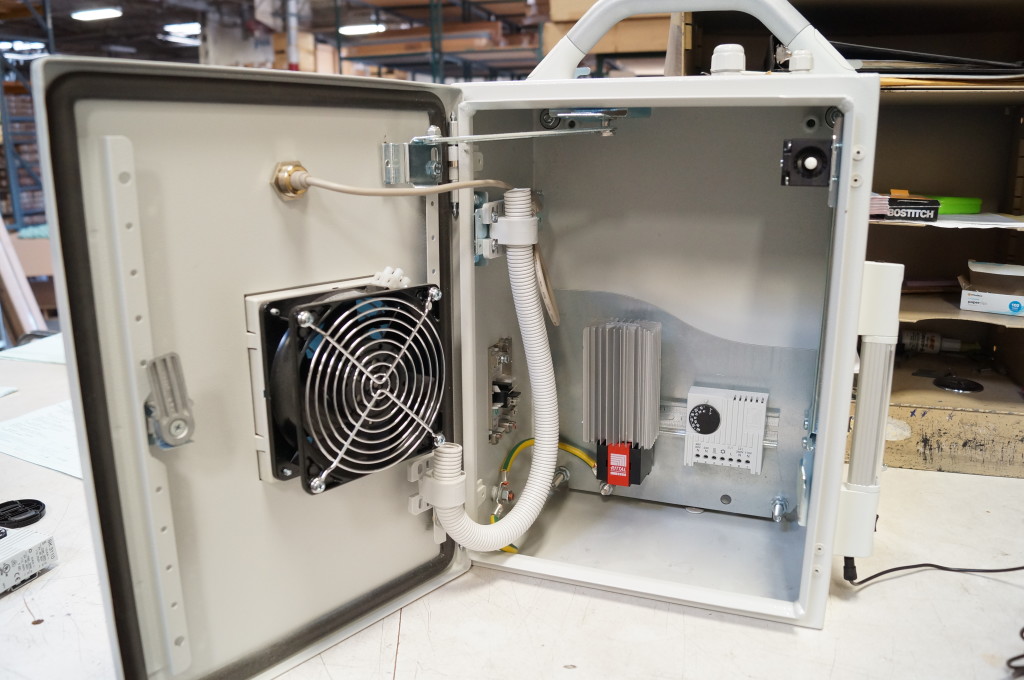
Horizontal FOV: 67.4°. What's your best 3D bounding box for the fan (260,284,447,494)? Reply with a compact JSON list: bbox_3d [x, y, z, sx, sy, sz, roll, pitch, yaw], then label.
[{"bbox_3d":[-0.102,0.026,0.510,0.038,0.119,0.119,11,18,40],"label":"fan"}]

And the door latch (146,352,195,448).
[{"bbox_3d":[-0.191,0.034,0.426,0.018,0.053,0.023,11,18,40],"label":"door latch"}]

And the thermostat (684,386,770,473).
[{"bbox_3d":[0.205,0.086,0.734,0.071,0.071,0.034,5,14,20],"label":"thermostat"}]

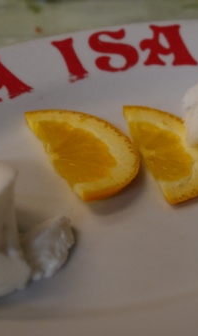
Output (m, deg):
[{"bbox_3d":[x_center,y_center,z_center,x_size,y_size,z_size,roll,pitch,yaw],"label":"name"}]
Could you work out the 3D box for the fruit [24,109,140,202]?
[{"bbox_3d":[-0.005,-0.009,0.331,0.037,0.010,0.073,-14,40,-23],"label":"fruit"}]

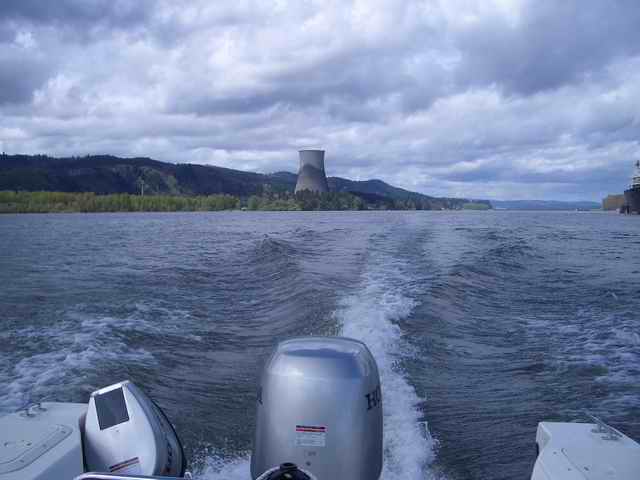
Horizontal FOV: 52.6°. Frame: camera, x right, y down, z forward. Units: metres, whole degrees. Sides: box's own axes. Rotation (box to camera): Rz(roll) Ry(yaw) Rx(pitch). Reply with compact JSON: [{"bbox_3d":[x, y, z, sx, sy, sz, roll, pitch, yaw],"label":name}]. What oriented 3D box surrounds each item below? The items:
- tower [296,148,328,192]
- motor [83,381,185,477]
[{"bbox_3d":[-22.097,-175.378,1810.000,112.000,152.000,112.000,0,3,0],"label":"tower"},{"bbox_3d":[-0.632,1.069,2.554,0.360,0.570,1.160,-14,-36,-7],"label":"motor"}]

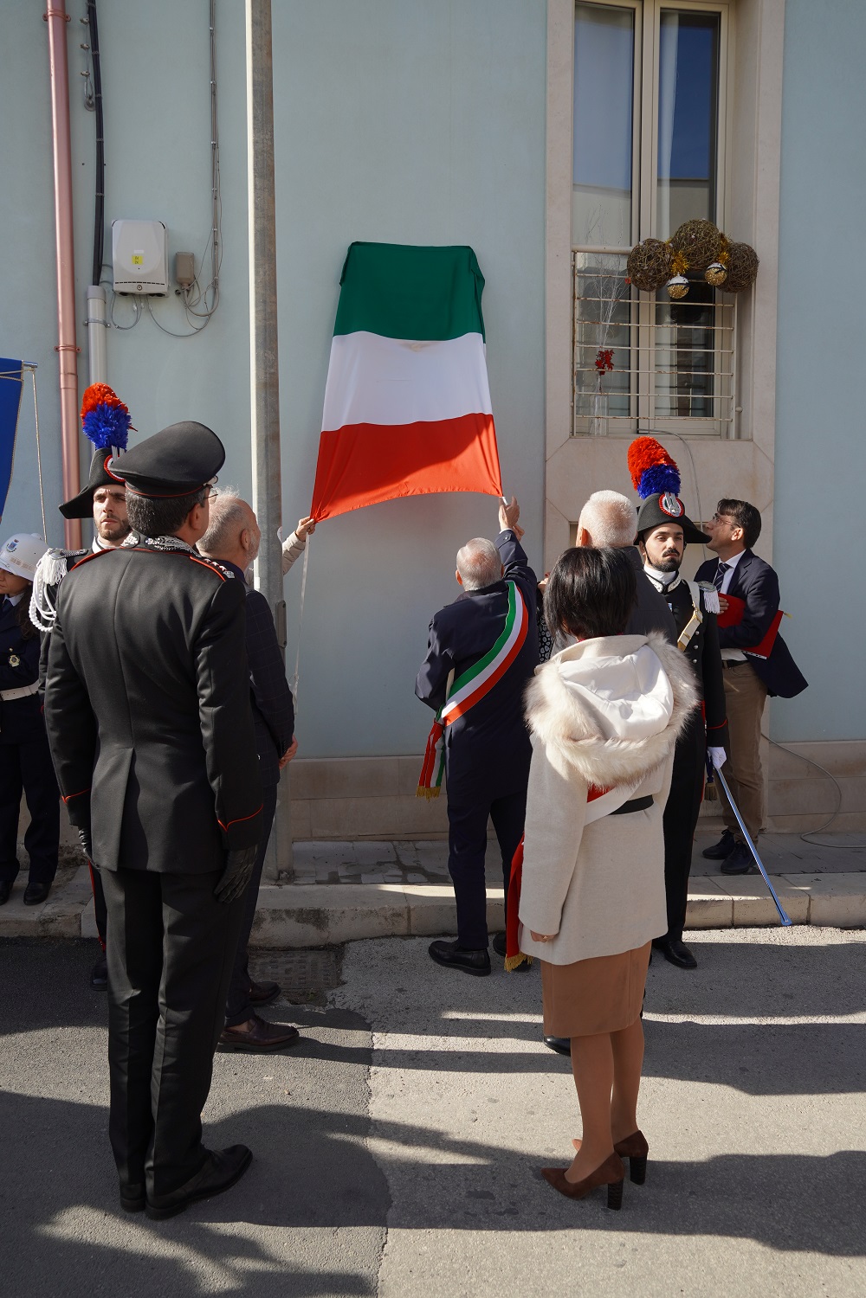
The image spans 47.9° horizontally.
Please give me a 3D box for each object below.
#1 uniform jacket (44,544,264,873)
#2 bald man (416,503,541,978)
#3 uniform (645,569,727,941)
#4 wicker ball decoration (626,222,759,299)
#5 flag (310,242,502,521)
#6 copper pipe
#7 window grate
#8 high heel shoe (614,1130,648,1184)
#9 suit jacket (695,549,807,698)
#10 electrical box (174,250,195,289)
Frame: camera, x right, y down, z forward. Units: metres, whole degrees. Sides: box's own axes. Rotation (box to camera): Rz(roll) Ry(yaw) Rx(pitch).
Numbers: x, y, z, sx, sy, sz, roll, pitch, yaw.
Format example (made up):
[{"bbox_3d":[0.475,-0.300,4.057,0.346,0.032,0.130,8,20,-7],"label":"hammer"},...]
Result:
[{"bbox_3d":[-0.679,0.149,2.369,0.540,0.790,0.320,1,4,16],"label":"uniform jacket"},{"bbox_3d":[0.168,0.306,4.030,0.483,1.887,0.600,-1,4,-12],"label":"bald man"},{"bbox_3d":[0.945,0.444,3.959,0.540,1.520,0.330,-1,5,-17],"label":"uniform"},{"bbox_3d":[1.397,-2.091,5.247,0.700,0.410,0.270,-1,4,-8],"label":"wicker ball decoration"},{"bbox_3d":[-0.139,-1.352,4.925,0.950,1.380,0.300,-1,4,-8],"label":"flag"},{"bbox_3d":[-1.729,-1.052,4.645,0.090,4.034,0.090,-1,4,-9],"label":"copper pipe"},{"bbox_3d":[1.221,-1.693,5.373,0.960,1.020,0.060,-1,4,-8],"label":"window grate"},{"bbox_3d":[0.460,1.298,2.559,0.080,0.135,0.237,-4,6,-41],"label":"high heel shoe"},{"bbox_3d":[1.566,-0.123,4.800,0.400,0.710,0.470,-4,6,-42],"label":"suit jacket"},{"bbox_3d":[-1.192,-1.822,4.702,0.085,0.158,0.060,-1,4,-9],"label":"electrical box"}]

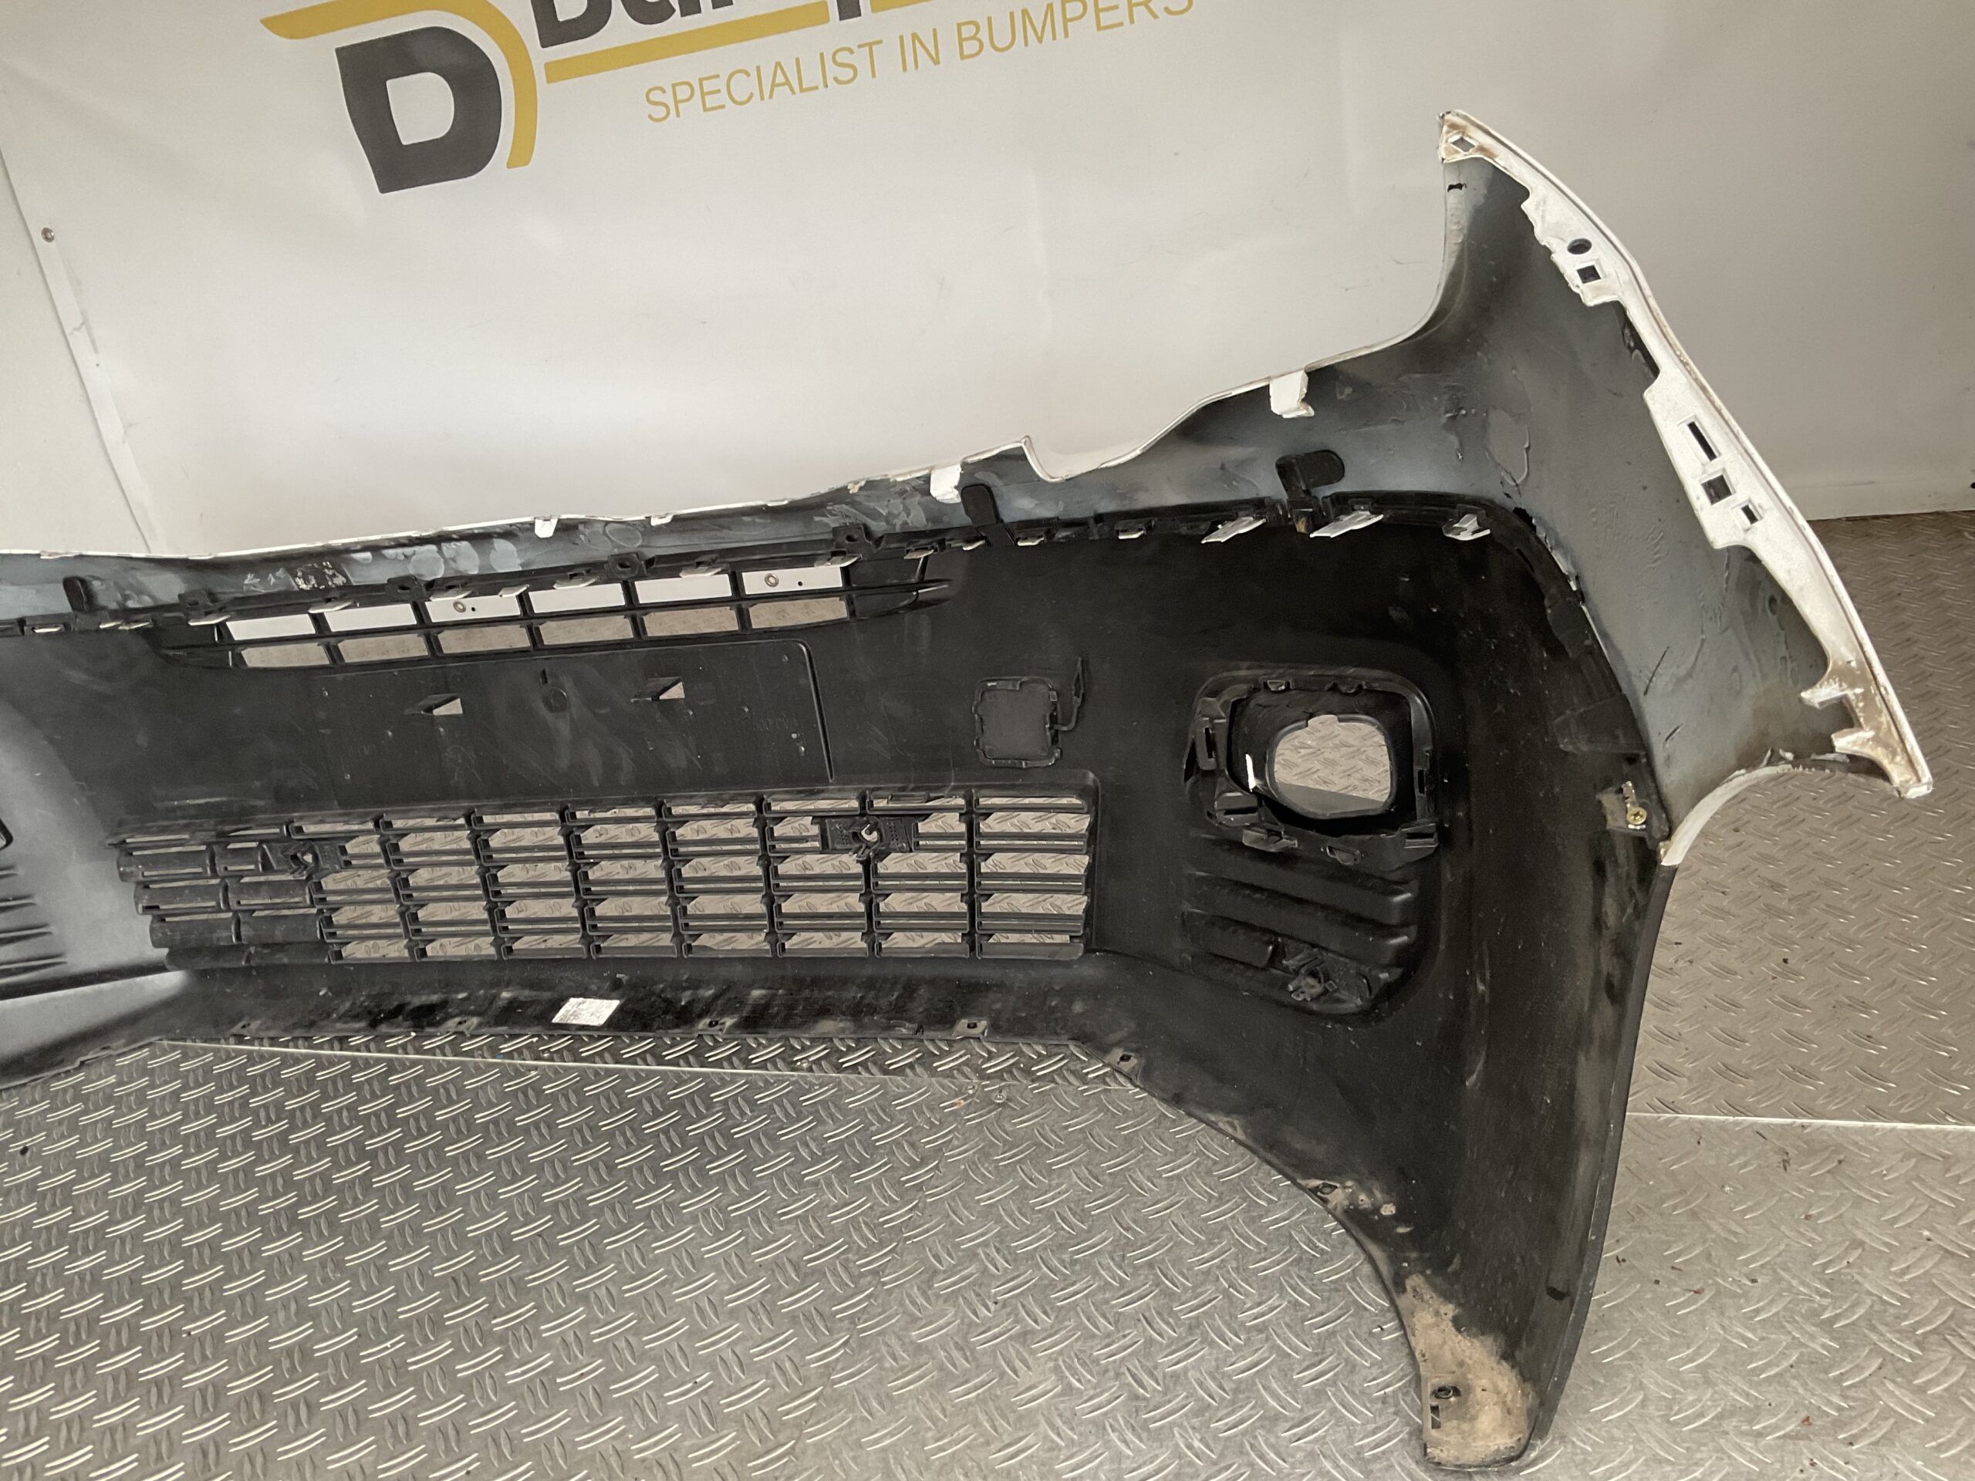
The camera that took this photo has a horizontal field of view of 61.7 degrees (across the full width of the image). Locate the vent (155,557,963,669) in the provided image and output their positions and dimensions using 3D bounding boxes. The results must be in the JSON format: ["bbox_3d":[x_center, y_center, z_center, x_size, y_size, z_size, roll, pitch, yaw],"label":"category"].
[{"bbox_3d":[-0.436,-0.112,1.539,0.846,0.078,0.061,-3,25,17],"label":"vent"}]

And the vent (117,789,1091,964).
[{"bbox_3d":[-0.402,0.143,1.610,1.046,0.169,0.092,-3,25,17],"label":"vent"}]

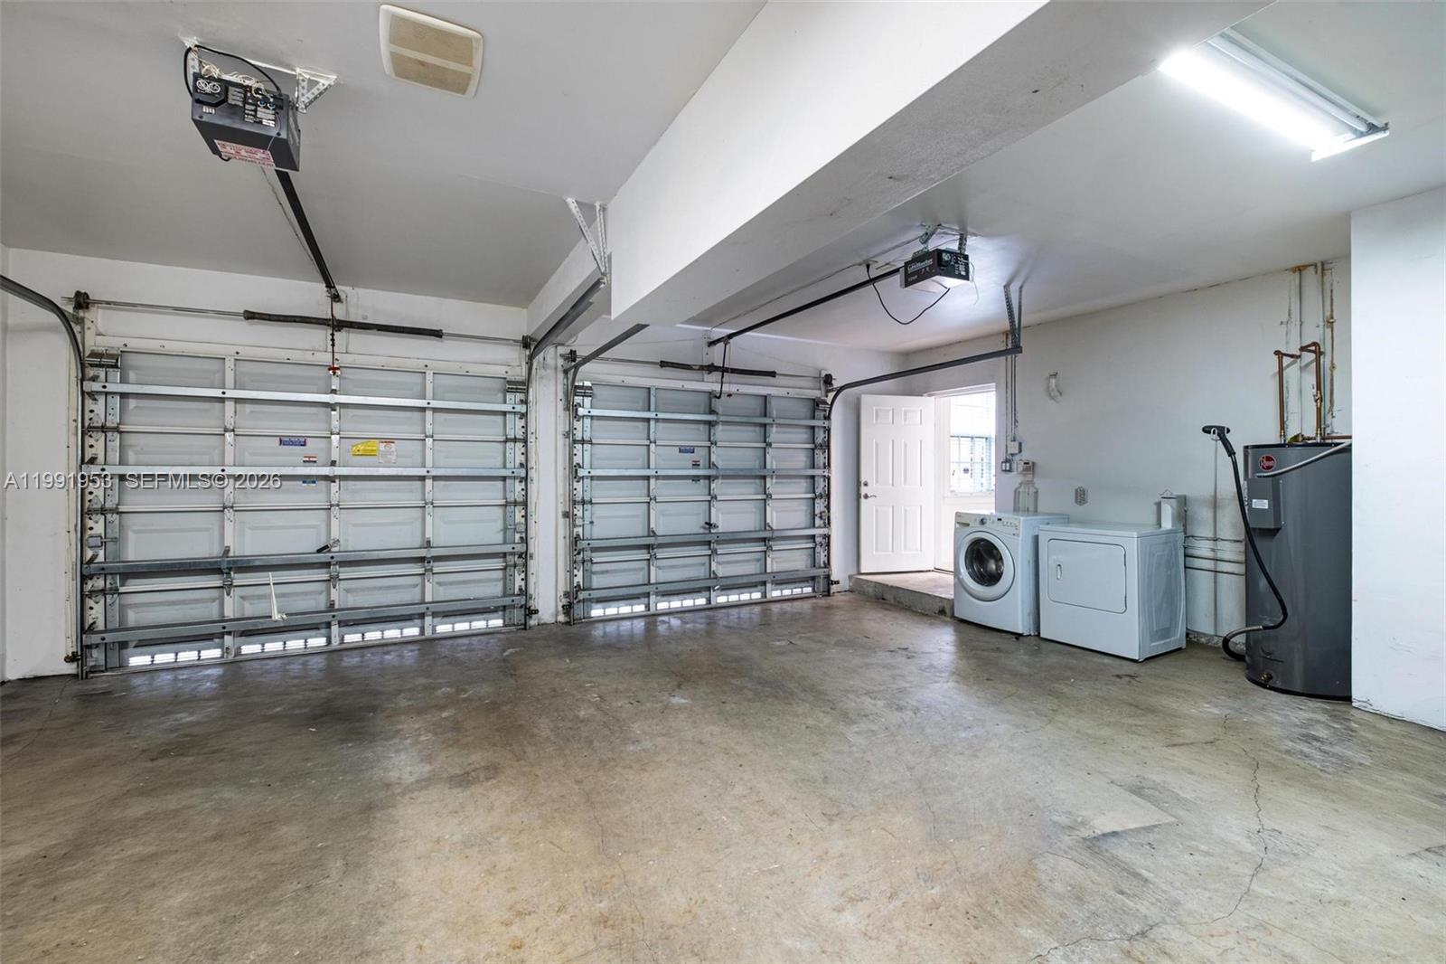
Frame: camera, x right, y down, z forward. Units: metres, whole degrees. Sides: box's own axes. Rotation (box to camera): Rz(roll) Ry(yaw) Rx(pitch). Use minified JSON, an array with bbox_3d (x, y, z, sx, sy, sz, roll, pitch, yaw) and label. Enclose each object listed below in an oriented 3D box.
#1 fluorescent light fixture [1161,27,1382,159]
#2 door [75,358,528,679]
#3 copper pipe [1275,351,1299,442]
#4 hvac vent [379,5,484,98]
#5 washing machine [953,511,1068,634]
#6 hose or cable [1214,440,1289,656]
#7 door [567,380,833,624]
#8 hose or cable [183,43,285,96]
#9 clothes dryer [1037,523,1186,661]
[{"bbox_3d":[2.056,-1.433,2.243,1.250,0.085,0.250,0,0,-28],"label":"fluorescent light fixture"},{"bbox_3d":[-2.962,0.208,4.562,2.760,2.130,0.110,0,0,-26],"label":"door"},{"bbox_3d":[3.771,-0.554,3.998,0.550,0.610,0.120,0,0,-28],"label":"copper pipe"},{"bbox_3d":[-0.997,-1.456,2.067,0.290,0.030,0.345,0,0,-28],"label":"hvac vent"},{"bbox_3d":[2.587,0.778,5.413,0.700,0.970,0.680,0,0,-28],"label":"washing machine"},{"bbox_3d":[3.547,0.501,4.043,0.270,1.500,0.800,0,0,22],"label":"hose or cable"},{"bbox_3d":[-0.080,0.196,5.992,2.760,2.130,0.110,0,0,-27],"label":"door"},{"bbox_3d":[-1.659,-1.362,2.062,0.275,0.170,0.100,0,0,-28],"label":"hose or cable"},{"bbox_3d":[3.063,0.820,4.743,0.680,0.895,0.720,0,0,-28],"label":"clothes dryer"}]

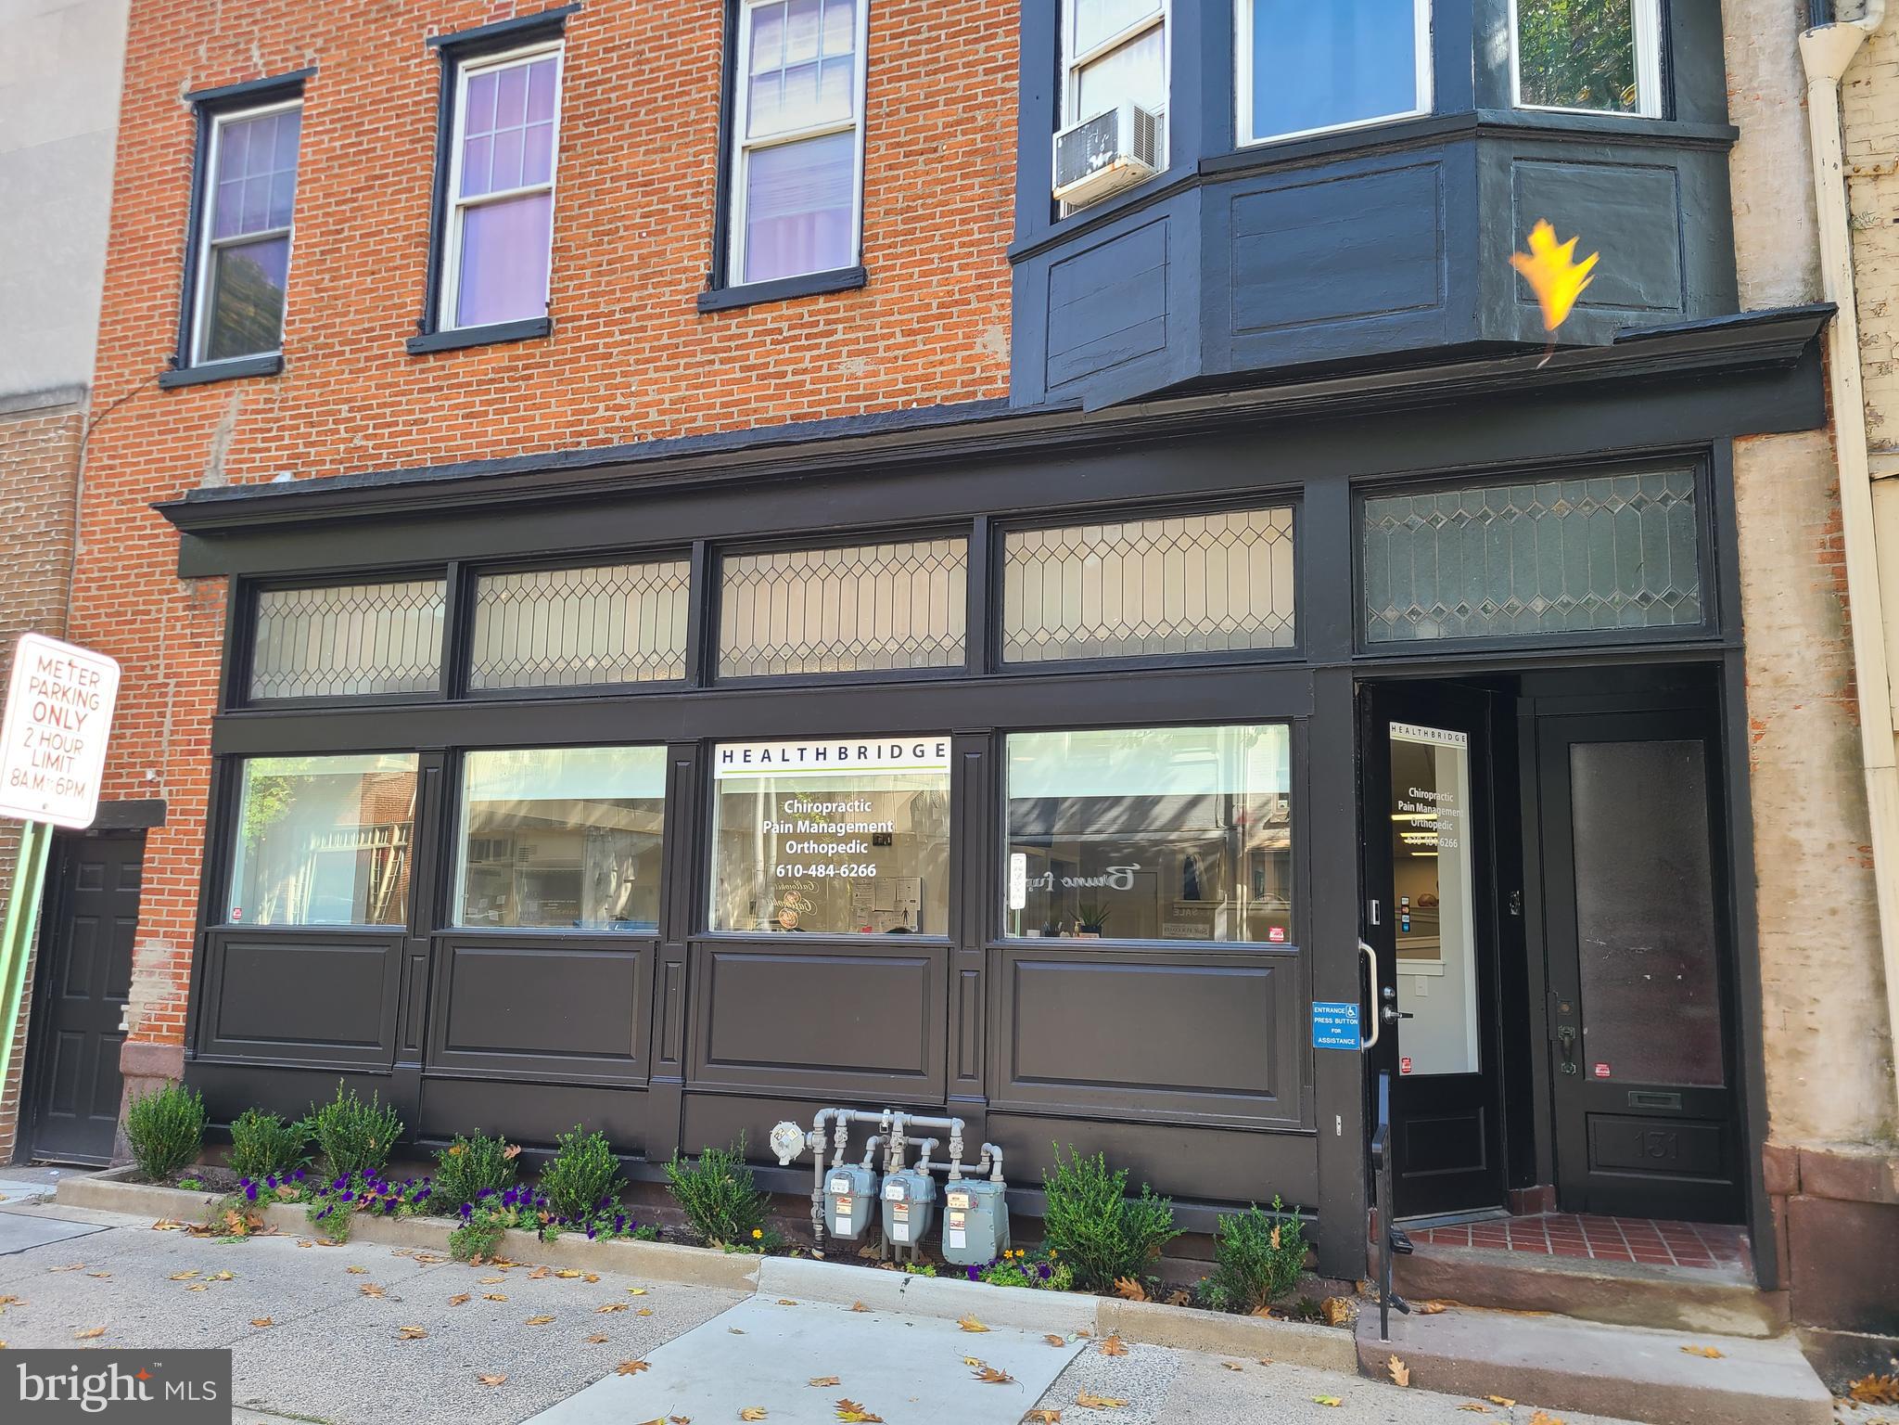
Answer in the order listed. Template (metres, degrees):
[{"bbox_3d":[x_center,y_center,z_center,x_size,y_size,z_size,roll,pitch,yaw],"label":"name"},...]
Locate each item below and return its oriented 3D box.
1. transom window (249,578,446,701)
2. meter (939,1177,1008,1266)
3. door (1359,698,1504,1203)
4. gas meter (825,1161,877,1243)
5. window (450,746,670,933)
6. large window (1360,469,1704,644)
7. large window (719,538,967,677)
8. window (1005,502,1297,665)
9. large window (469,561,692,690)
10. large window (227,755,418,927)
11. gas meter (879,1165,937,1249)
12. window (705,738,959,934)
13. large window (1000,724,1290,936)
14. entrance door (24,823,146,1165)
[{"bbox_3d":[-3.725,-0.448,8.818,1.505,0.706,0.080,-2,-9,20],"label":"transom window"},{"bbox_3d":[0.129,2.339,6.575,0.265,0.365,0.210,-2,-9,20],"label":"meter"},{"bbox_3d":[2.270,1.080,6.711,0.859,2.453,0.060,6,-10,-29],"label":"door"},{"bbox_3d":[-0.470,2.313,6.761,0.196,0.319,0.180,-2,-8,20],"label":"gas meter"},{"bbox_3d":[-2.175,0.704,7.942,1.343,1.000,0.100,-2,-8,20],"label":"window"},{"bbox_3d":[2.610,-0.698,6.461,1.423,0.720,0.080,-2,-9,20],"label":"large window"},{"bbox_3d":[-0.574,-0.538,7.502,1.410,0.658,0.100,-2,-8,20],"label":"large window"},{"bbox_3d":[0.948,-0.606,6.953,1.436,0.668,0.100,-2,-8,20],"label":"window"},{"bbox_3d":[-2.100,-0.485,8.054,1.431,0.669,0.100,-2,-8,20],"label":"large window"},{"bbox_3d":[-3.732,0.764,8.505,1.321,1.005,0.100,-2,-8,20],"label":"large window"},{"bbox_3d":[-0.193,2.303,6.660,0.213,0.331,0.180,-2,-8,20],"label":"gas meter"},{"bbox_3d":[-0.640,0.646,7.479,1.384,1.020,0.080,-2,-9,20],"label":"window"},{"bbox_3d":[0.941,0.582,6.890,1.400,1.030,0.080,-2,-9,20],"label":"large window"},{"bbox_3d":[-5.595,1.869,9.387,0.904,2.127,0.060,-2,-9,20],"label":"entrance door"}]

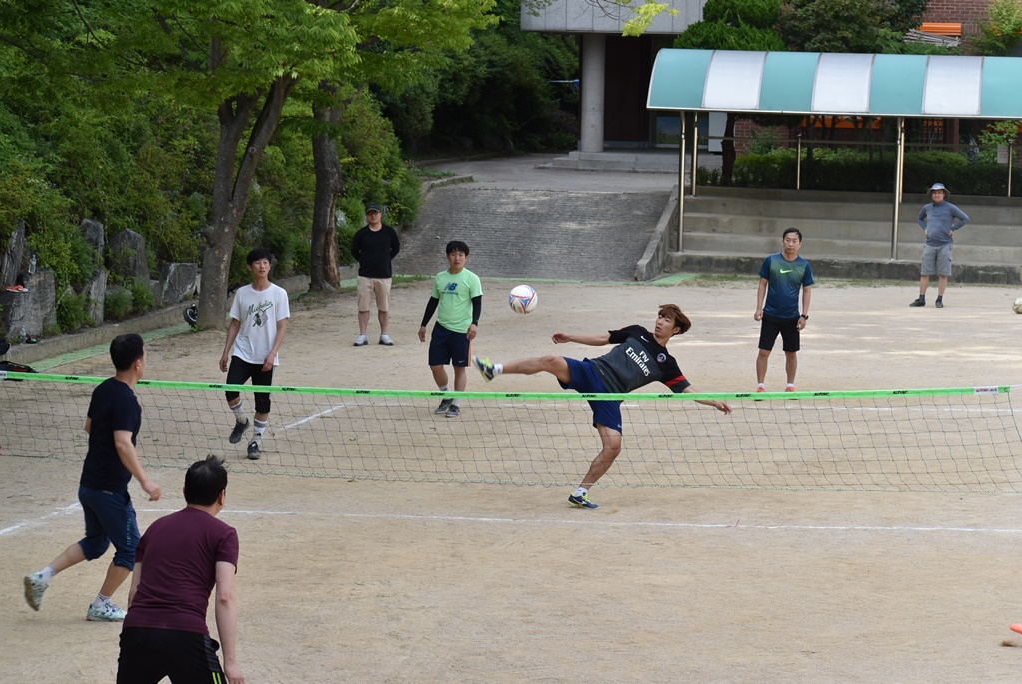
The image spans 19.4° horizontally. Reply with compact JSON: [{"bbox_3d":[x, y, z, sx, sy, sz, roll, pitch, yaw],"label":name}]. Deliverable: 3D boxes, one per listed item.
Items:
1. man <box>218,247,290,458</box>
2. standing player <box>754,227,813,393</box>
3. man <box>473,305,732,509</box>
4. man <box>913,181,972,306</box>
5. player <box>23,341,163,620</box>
[{"bbox_3d":[-2.167,0.110,25.350,0.620,1.770,0.550,0,5,-3],"label":"man"},{"bbox_3d":[2.773,-0.291,30.300,0.610,1.720,0.360,1,5,5],"label":"standing player"},{"bbox_3d":[0.680,0.483,22.200,1.850,1.510,0.850,2,5,19],"label":"man"},{"bbox_3d":[6.130,-1.379,42.700,0.800,1.780,0.420,2,5,14],"label":"man"},{"bbox_3d":[-2.444,0.791,17.450,0.950,1.690,0.620,-4,6,-42],"label":"player"}]

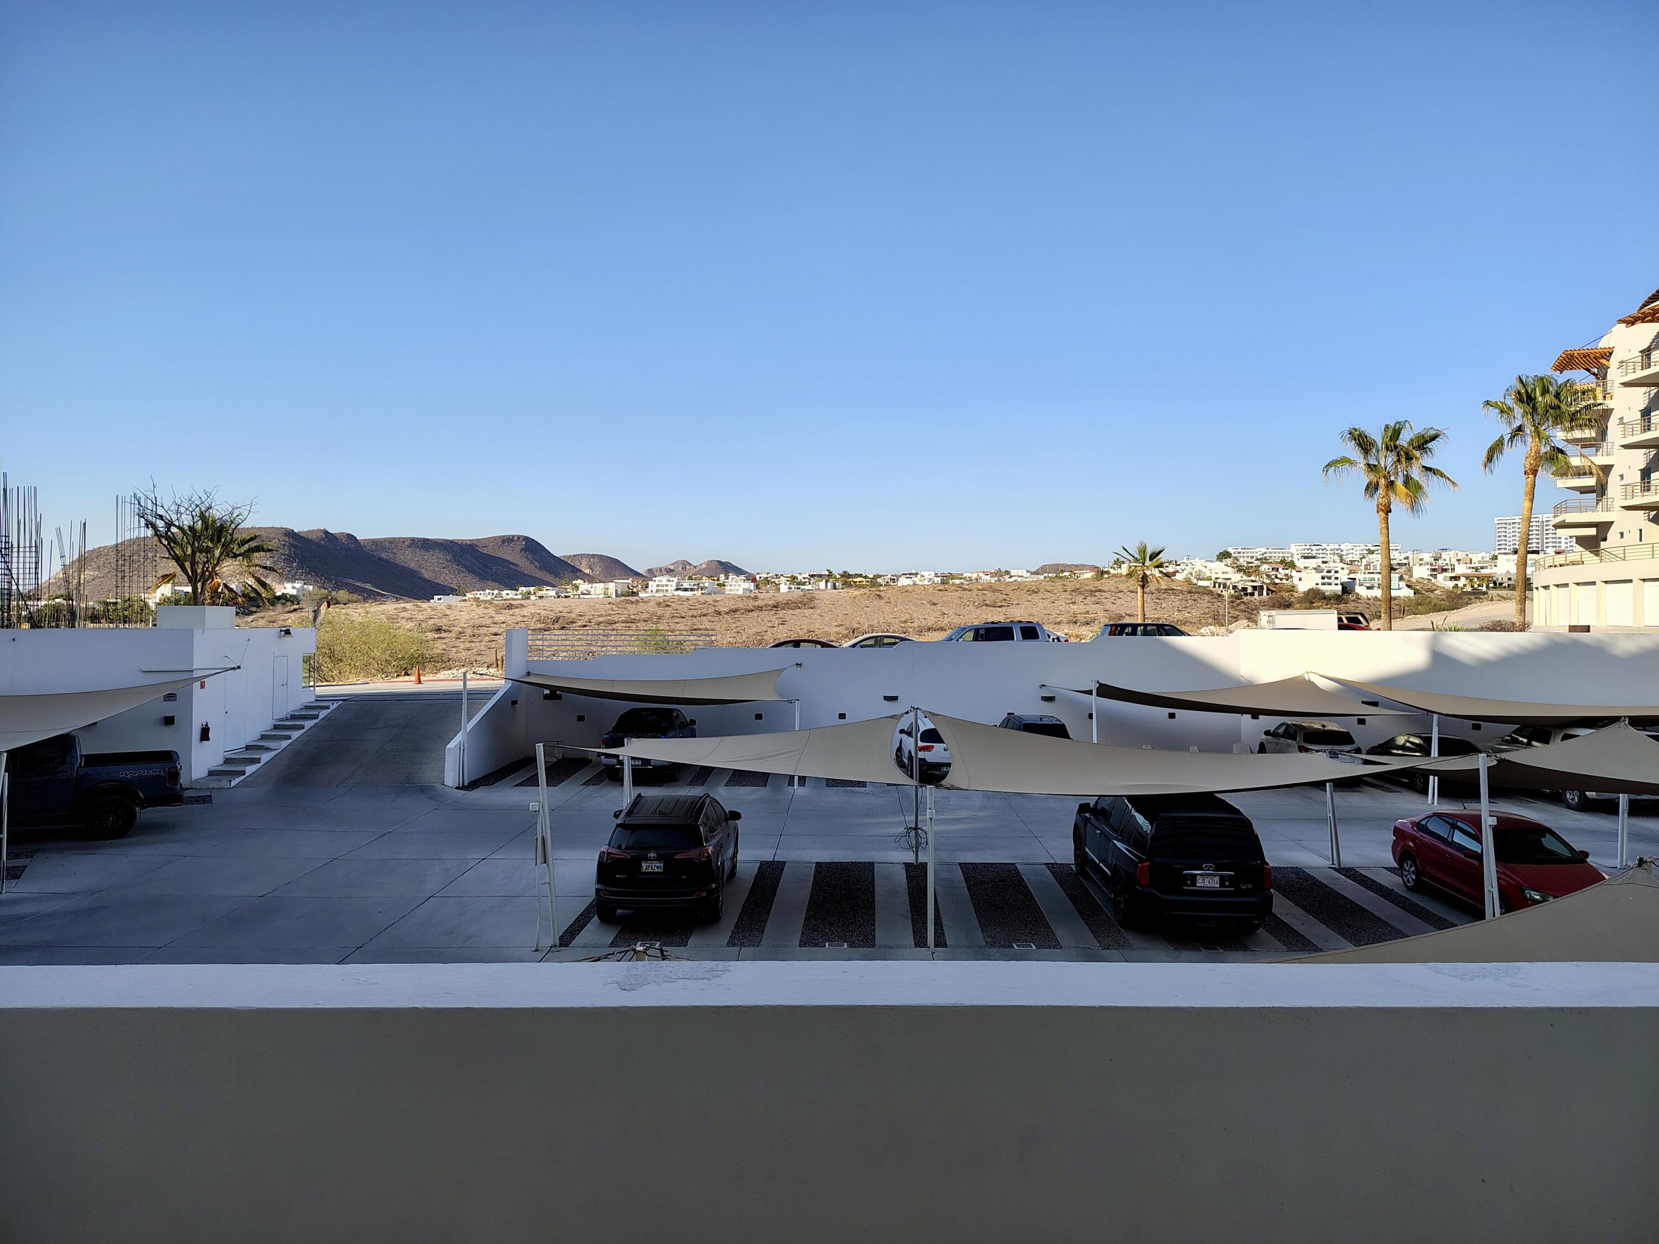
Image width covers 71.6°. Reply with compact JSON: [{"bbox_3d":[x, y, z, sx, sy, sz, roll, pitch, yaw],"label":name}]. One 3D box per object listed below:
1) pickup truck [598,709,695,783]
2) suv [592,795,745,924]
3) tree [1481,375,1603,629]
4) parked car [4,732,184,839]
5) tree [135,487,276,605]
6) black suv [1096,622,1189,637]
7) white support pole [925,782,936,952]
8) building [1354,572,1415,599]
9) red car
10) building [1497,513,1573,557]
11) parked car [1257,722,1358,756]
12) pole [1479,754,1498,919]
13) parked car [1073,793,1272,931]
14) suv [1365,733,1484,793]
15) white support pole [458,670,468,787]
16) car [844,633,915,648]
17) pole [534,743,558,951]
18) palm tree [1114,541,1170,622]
[{"bbox_3d":[-4.780,3.260,31.700,1.860,1.780,5.250,0,0,1],"label":"pickup truck"},{"bbox_3d":[-2.490,3.620,18.600,1.860,1.690,4.600,0,0,0],"label":"suv"},{"bbox_3d":[26.338,-4.336,42.500,4.400,9.570,4.300,0,0,0],"label":"tree"},{"bbox_3d":[-15.744,3.279,22.640,5.360,1.920,2.030,0,1,-25],"label":"parked car"},{"bbox_3d":[-17.577,-2.000,32.500,3.800,3.500,3.600,0,0,0],"label":"tree"},{"bbox_3d":[11.501,0.921,39.827,4.550,1.680,1.800,0,1,2],"label":"black suv"},{"bbox_3d":[1.390,3.350,15.800,0.100,2.300,0.100,0,0,0],"label":"white support pole"},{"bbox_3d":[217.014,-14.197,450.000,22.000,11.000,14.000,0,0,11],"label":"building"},{"bbox_3d":[10.335,3.670,17.551,1.700,1.470,4.380,0,1,0],"label":"red car"},{"bbox_3d":[539.995,-64.096,877.119,53.000,33.000,20.000,1,1,34],"label":"building"},{"bbox_3d":[13.000,3.400,31.800,1.790,1.640,4.350,0,0,3],"label":"parked car"},{"bbox_3d":[8.818,3.111,15.415,0.100,2.673,0.100,-3,1,0],"label":"pole"},{"bbox_3d":[5.197,3.409,18.014,2.000,1.950,5.250,0,1,2],"label":"parked car"},{"bbox_3d":[15.089,3.460,28.856,1.820,1.440,4.600,0,1,2],"label":"suv"},{"bbox_3d":[-9.058,2.693,28.604,0.100,2.875,0.100,1,1,0],"label":"white support pole"},{"bbox_3d":[1.844,1.174,41.533,4.600,1.450,1.800,0,1,2],"label":"car"},{"bbox_3d":[-3.800,3.033,15.531,0.100,2.772,0.100,-4,1,0],"label":"pole"},{"bbox_3d":[13.308,-0.932,48.991,2.374,4.975,2.374,0,1,0],"label":"palm tree"}]

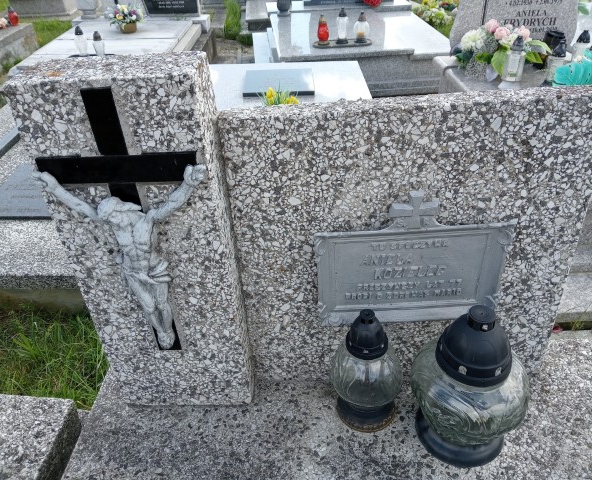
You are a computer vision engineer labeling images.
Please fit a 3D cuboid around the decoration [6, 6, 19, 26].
[{"bbox_3d":[-2.934,-2.310,5.329,0.100,0.183,0.100,-1,34,3],"label":"decoration"}]

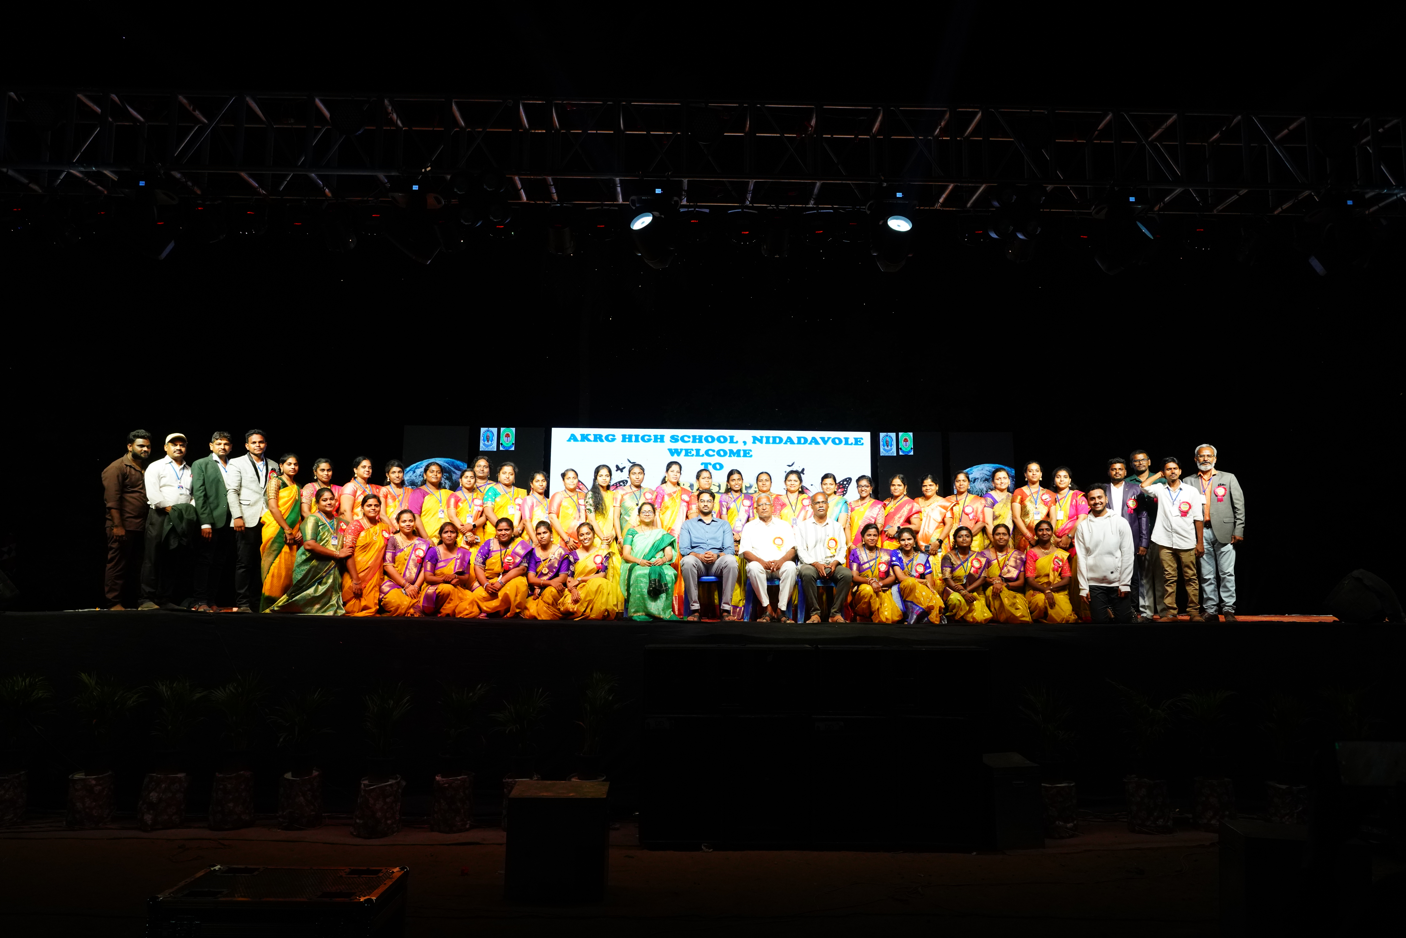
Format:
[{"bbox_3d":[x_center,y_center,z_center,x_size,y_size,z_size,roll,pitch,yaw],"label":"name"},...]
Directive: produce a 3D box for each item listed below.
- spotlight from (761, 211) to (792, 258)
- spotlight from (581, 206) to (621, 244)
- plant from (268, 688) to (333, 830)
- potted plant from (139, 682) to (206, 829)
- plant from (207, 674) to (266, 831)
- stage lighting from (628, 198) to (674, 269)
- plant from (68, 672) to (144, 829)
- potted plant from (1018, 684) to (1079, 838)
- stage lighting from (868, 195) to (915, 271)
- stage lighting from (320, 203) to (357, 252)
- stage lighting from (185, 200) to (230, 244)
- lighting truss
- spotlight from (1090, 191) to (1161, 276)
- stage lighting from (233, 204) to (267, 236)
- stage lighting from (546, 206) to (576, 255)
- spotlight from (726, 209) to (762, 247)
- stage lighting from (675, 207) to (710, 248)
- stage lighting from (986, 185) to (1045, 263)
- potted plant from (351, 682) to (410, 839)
[{"bbox_3d":[0.541,-1.720,6.890,0.220,0.250,0.270,1,-50,-1],"label":"spotlight"},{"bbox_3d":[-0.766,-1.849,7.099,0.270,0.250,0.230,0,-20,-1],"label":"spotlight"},{"bbox_3d":[-3.549,2.503,8.218,0.575,1.145,0.575,0,-5,-1],"label":"plant"},{"bbox_3d":[-4.628,2.444,8.136,0.577,1.236,0.577,0,-5,-1],"label":"potted plant"},{"bbox_3d":[-4.093,2.433,8.181,0.504,1.271,0.504,0,-5,-1],"label":"plant"},{"bbox_3d":[-0.365,-1.686,6.629,0.330,0.520,0.340,-1,-6,19],"label":"stage lighting"},{"bbox_3d":[-5.254,2.431,8.221,0.658,1.269,0.600,0,-5,-1],"label":"plant"},{"bbox_3d":[2.805,2.364,7.600,0.430,1.180,0.430,1,-7,-1],"label":"potted plant"},{"bbox_3d":[1.339,-1.686,6.670,0.340,0.530,0.340,0,-5,-1],"label":"stage lighting"},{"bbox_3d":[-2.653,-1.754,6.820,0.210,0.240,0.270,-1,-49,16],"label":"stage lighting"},{"bbox_3d":[-3.601,-1.789,6.800,0.240,0.250,0.200,-2,-34,22],"label":"stage lighting"},{"bbox_3d":[0.072,-2.300,6.918,10.733,0.598,0.580,0,-5,-1],"label":"lighting truss"},{"bbox_3d":[2.943,-1.677,6.550,0.420,0.580,0.380,-1,-7,13],"label":"spotlight"},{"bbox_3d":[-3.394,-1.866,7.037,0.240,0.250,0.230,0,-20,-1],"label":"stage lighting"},{"bbox_3d":[-1.037,-1.744,6.860,0.220,0.250,0.270,1,-50,-1],"label":"stage lighting"},{"bbox_3d":[0.302,-1.778,6.880,0.250,0.250,0.200,1,-32,-1],"label":"spotlight"},{"bbox_3d":[-0.077,-1.774,6.880,0.250,0.250,0.200,1,-34,-1],"label":"stage lighting"},{"bbox_3d":[2.249,-1.771,6.750,0.380,0.470,0.280,0,-5,-1],"label":"stage lighting"},{"bbox_3d":[-2.570,2.333,7.500,0.430,1.180,0.430,1,-7,-1],"label":"potted plant"}]

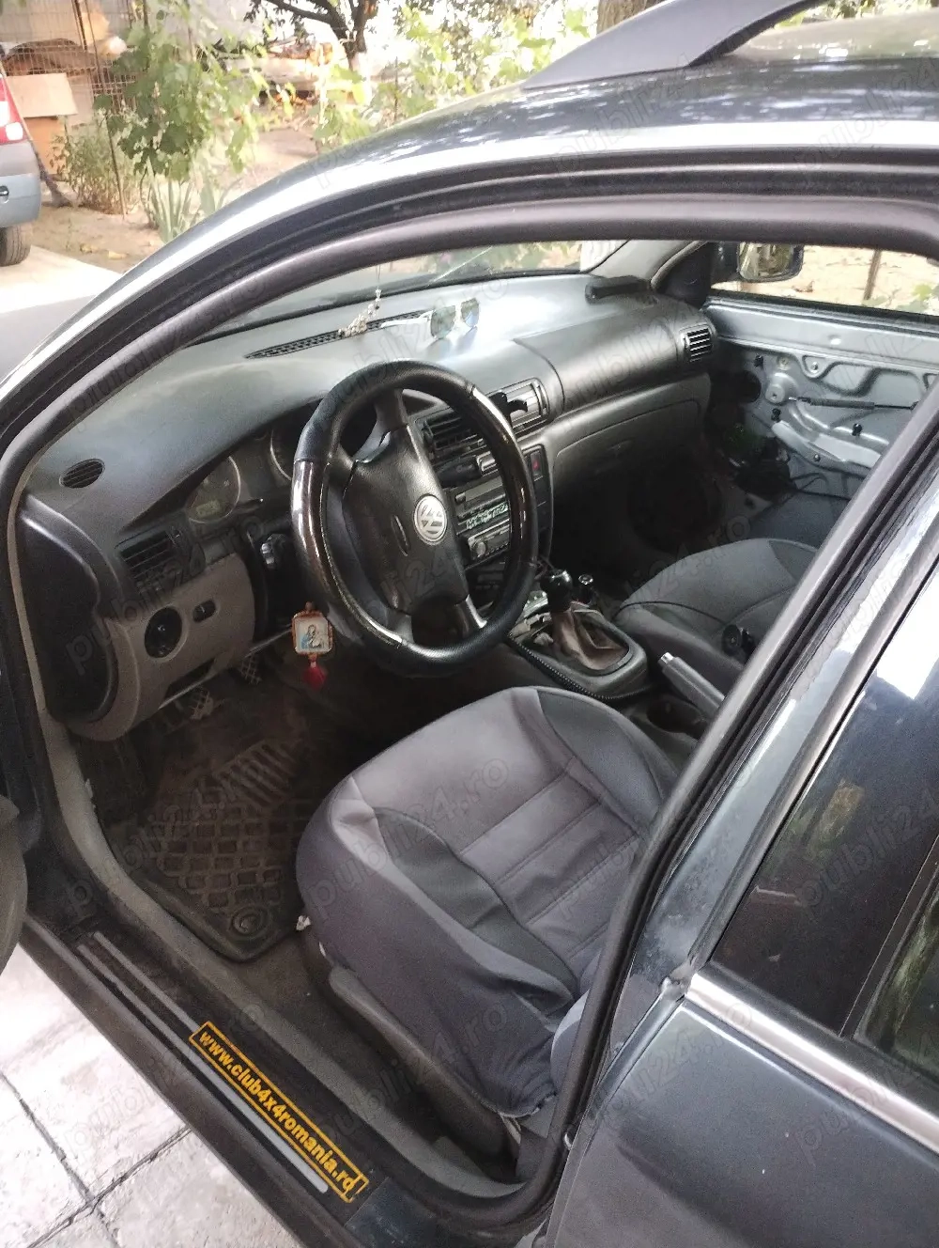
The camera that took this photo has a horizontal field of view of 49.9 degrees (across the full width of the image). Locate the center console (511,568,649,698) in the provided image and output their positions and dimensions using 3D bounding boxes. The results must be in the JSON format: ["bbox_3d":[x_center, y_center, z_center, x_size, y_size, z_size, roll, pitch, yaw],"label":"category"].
[{"bbox_3d":[0.144,-0.001,1.642,0.310,0.198,0.192,23,37,37],"label":"center console"}]

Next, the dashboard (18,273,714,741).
[{"bbox_3d":[-0.134,-0.299,1.757,0.555,0.445,1.420,23,37,37],"label":"dashboard"}]

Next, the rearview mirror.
[{"bbox_3d":[0.602,-0.798,2.123,0.190,0.135,0.110,-21,34,-30],"label":"rearview mirror"}]

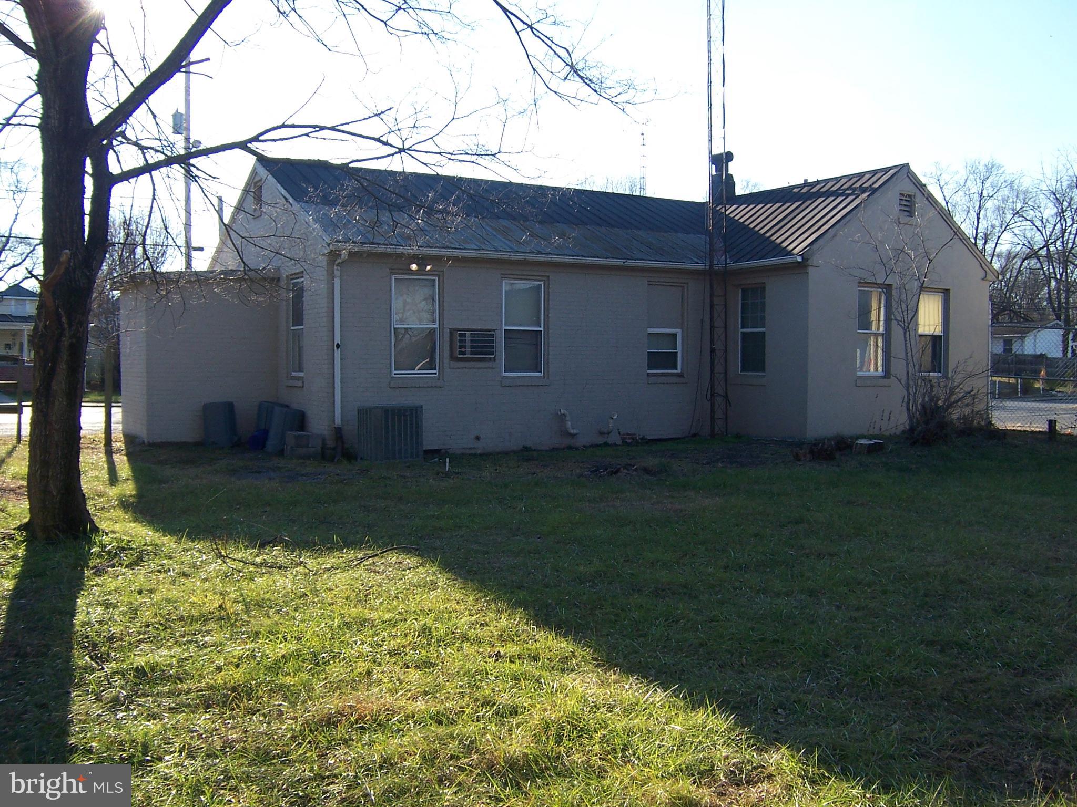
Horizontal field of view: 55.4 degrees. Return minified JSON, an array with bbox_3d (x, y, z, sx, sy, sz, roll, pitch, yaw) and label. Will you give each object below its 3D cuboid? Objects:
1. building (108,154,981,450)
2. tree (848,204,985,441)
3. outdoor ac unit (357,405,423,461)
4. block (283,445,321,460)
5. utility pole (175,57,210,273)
[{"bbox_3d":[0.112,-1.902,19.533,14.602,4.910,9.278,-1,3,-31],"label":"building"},{"bbox_3d":[6.535,-1.413,17.772,2.250,4.000,1.800,1,3,20],"label":"tree"},{"bbox_3d":[-2.095,0.404,14.517,0.680,0.735,0.700,-1,3,-31],"label":"outdoor ac unit"},{"bbox_3d":[-3.178,0.662,13.901,0.420,0.190,0.200,-2,3,-34],"label":"block"},{"bbox_3d":[-11.803,-5.793,34.821,1.100,11.500,0.600,-1,2,-19],"label":"utility pole"}]

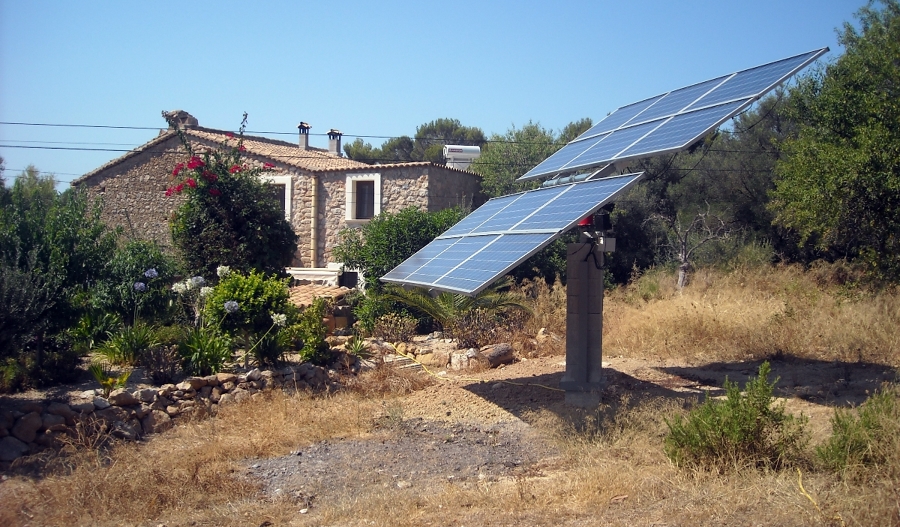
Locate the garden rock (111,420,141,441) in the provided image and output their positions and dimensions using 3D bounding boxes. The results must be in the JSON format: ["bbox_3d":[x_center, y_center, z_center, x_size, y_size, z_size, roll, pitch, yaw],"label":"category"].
[{"bbox_3d":[-3.352,1.725,9.400,0.260,0.200,0.310,1,1,23],"label":"garden rock"}]

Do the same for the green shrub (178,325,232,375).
[{"bbox_3d":[-3.224,1.160,12.000,0.710,0.660,0.680,0,1,-15],"label":"green shrub"}]

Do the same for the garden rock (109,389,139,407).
[{"bbox_3d":[-3.426,1.406,9.550,0.270,0.190,0.320,1,1,23],"label":"garden rock"}]

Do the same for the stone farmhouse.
[{"bbox_3d":[-5.039,-2.231,32.755,13.000,5.600,9.200,1,1,21],"label":"stone farmhouse"}]

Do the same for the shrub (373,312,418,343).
[{"bbox_3d":[-0.831,0.965,13.819,0.660,0.430,0.620,0,1,0],"label":"shrub"}]

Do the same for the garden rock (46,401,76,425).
[{"bbox_3d":[-3.379,1.275,7.926,0.250,0.180,0.200,0,1,-27],"label":"garden rock"}]

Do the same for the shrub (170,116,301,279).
[{"bbox_3d":[-4.754,-1.371,19.800,2.800,3.800,2.400,0,1,-14],"label":"shrub"}]

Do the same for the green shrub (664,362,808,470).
[{"bbox_3d":[2.386,1.250,7.625,1.130,0.780,0.950,0,1,0],"label":"green shrub"}]

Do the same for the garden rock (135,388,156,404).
[{"bbox_3d":[-3.302,1.447,9.900,0.210,0.170,0.220,1,1,23],"label":"garden rock"}]

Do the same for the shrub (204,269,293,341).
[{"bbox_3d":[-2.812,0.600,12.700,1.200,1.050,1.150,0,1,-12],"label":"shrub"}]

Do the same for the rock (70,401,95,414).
[{"bbox_3d":[-3.655,1.432,9.050,0.220,0.150,0.250,1,1,23],"label":"rock"}]

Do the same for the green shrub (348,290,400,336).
[{"bbox_3d":[-1.427,0.945,17.200,0.980,0.870,0.850,0,1,-5],"label":"green shrub"}]

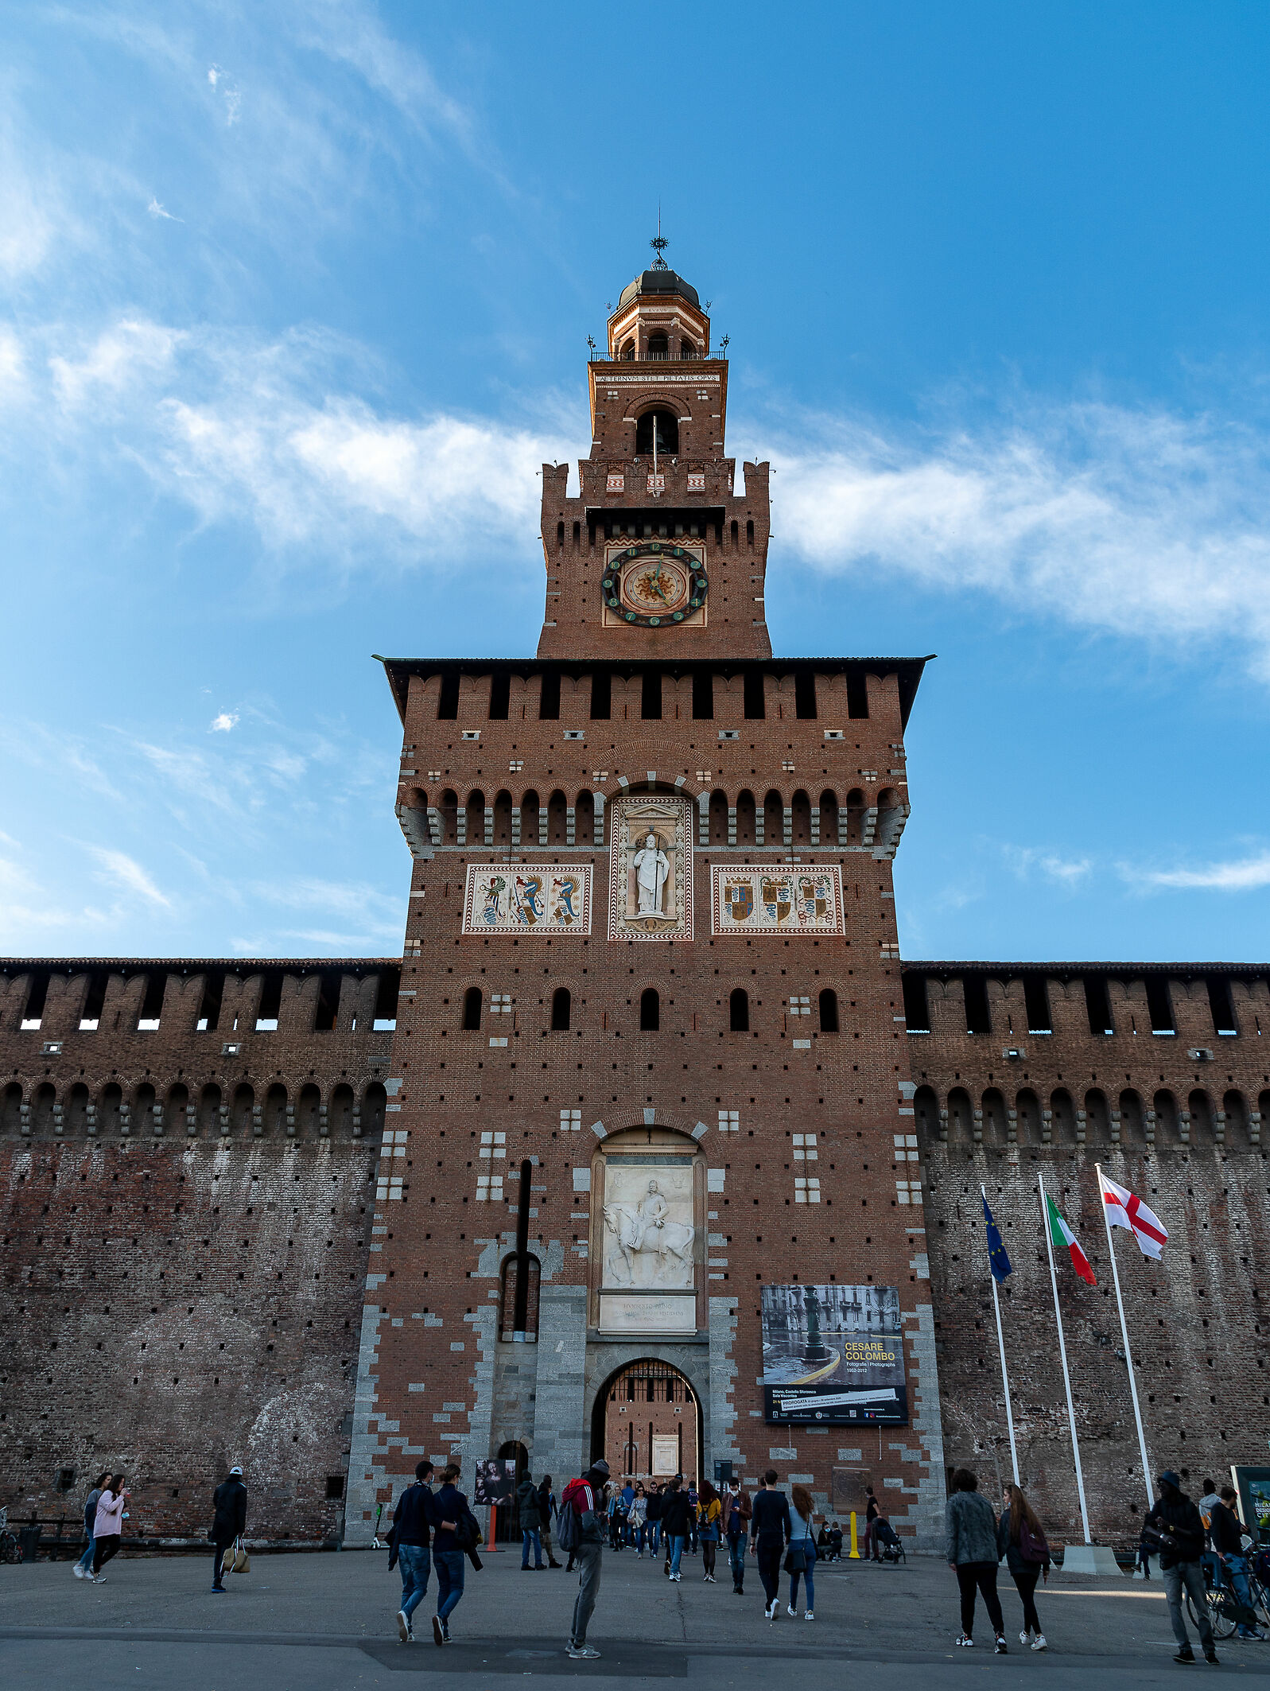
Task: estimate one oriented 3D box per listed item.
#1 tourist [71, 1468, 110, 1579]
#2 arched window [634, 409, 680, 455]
[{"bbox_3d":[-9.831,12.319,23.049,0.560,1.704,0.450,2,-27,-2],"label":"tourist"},{"bbox_3d":[1.164,-22.291,68.458,2.311,3.333,0.700,0,-27,2],"label":"arched window"}]

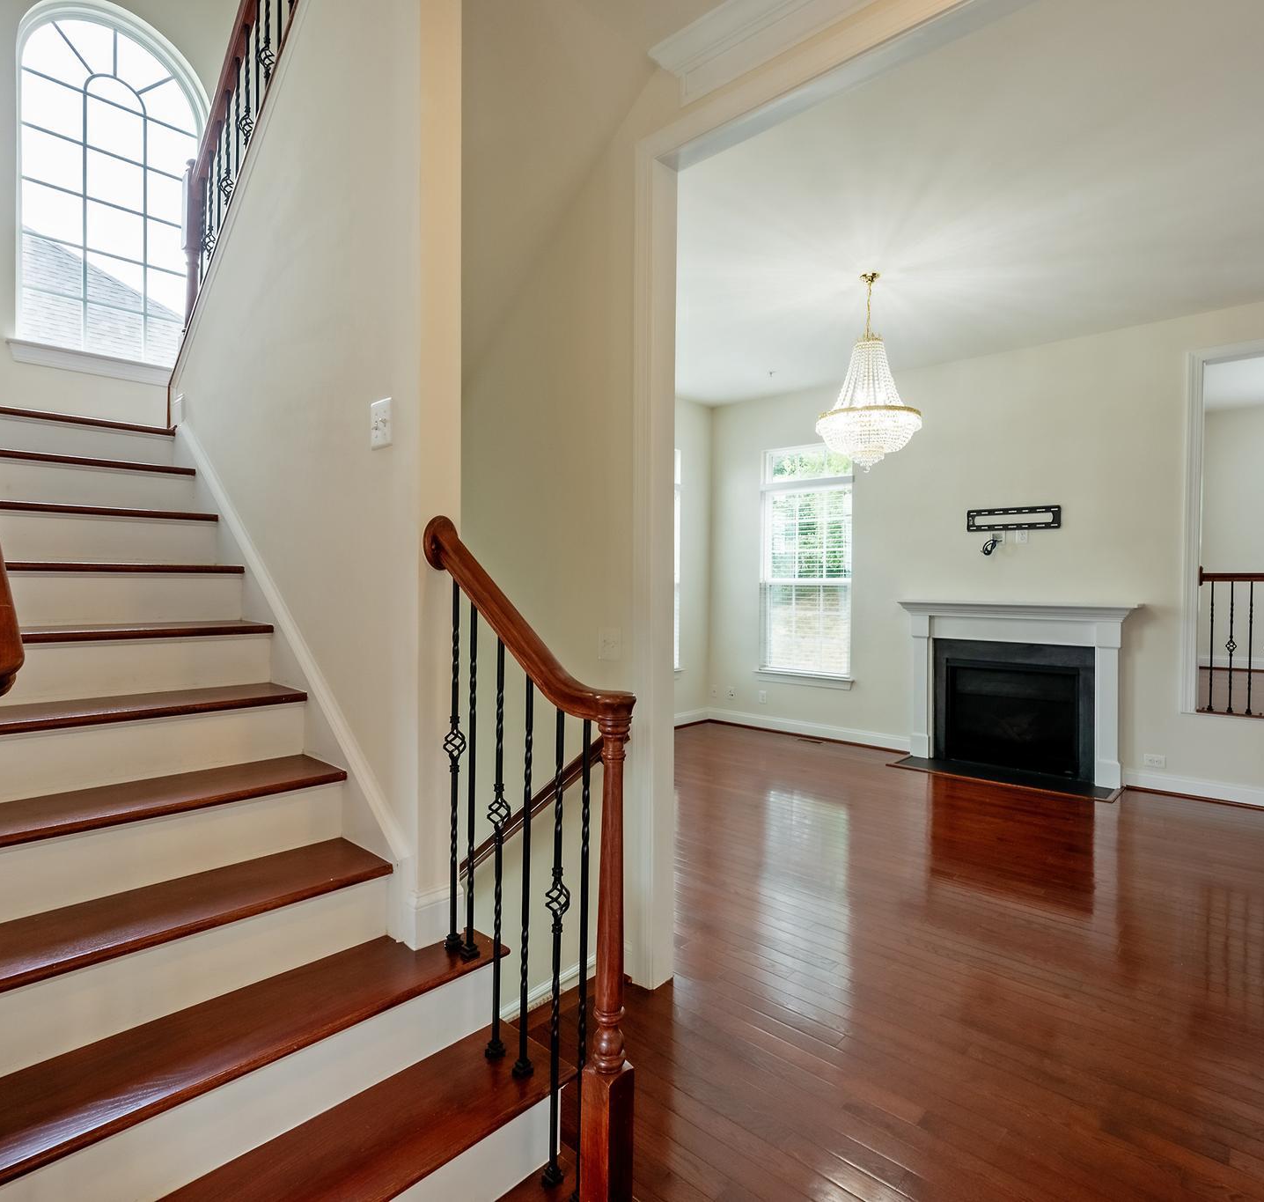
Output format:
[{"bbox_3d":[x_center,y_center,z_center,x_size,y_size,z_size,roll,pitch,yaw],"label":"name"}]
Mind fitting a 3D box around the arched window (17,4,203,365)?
[{"bbox_3d":[-2.727,-2.183,3.726,0.100,1.823,0.811,2,2,43],"label":"arched window"}]

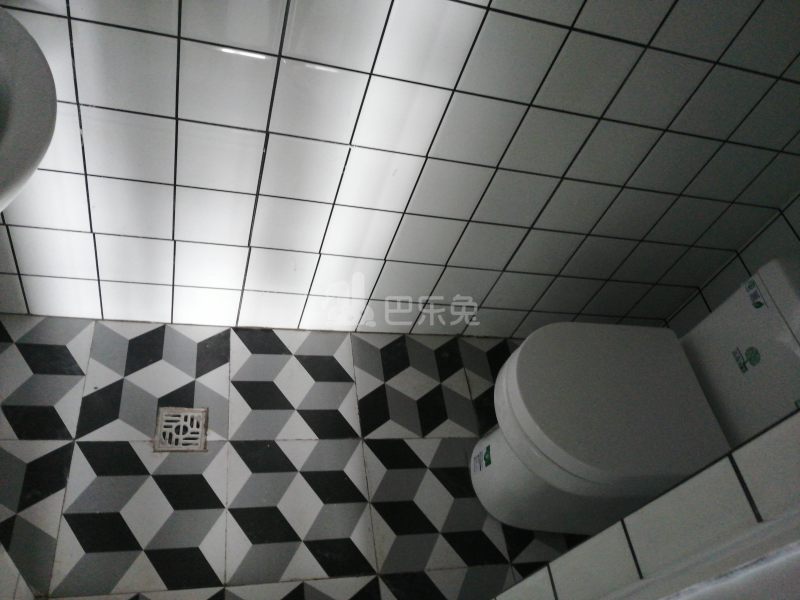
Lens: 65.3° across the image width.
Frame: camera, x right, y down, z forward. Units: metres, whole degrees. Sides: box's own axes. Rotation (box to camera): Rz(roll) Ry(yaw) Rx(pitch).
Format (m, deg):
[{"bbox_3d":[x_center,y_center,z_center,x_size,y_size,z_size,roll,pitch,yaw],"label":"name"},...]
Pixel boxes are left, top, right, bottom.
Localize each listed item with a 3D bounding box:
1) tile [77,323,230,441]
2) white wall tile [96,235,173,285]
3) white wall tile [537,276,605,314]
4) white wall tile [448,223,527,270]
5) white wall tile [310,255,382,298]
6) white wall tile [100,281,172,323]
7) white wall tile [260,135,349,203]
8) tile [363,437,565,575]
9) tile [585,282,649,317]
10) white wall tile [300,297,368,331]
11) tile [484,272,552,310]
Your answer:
[{"bbox_3d":[-0.536,0.178,1.400,0.299,0.010,0.299,4,51,-18],"label":"tile"},{"bbox_3d":[-0.550,-0.085,1.303,0.147,0.147,0.010,4,51,-18],"label":"white wall tile"},{"bbox_3d":[0.443,-0.014,1.639,0.148,0.148,0.010,4,51,-18],"label":"white wall tile"},{"bbox_3d":[0.200,-0.125,1.429,0.147,0.147,0.010,4,51,-18],"label":"white wall tile"},{"bbox_3d":[-0.126,-0.054,1.452,0.149,0.149,0.010,4,51,-18],"label":"white wall tile"},{"bbox_3d":[-0.593,0.003,1.416,0.148,0.137,0.010,4,51,-18],"label":"white wall tile"},{"bbox_3d":[-0.183,-0.245,1.176,0.147,0.147,0.010,4,51,-18],"label":"white wall tile"},{"bbox_3d":[0.076,0.453,1.405,0.300,0.010,0.300,4,51,-18],"label":"tile"},{"bbox_3d":[0.587,-0.004,1.692,0.147,0.144,0.010,4,51,-18],"label":"tile"},{"bbox_3d":[-0.167,0.033,1.557,0.149,0.136,0.010,4,51,-18],"label":"white wall tile"},{"bbox_3d":[0.301,-0.024,1.592,0.148,0.148,0.010,4,51,-18],"label":"tile"}]

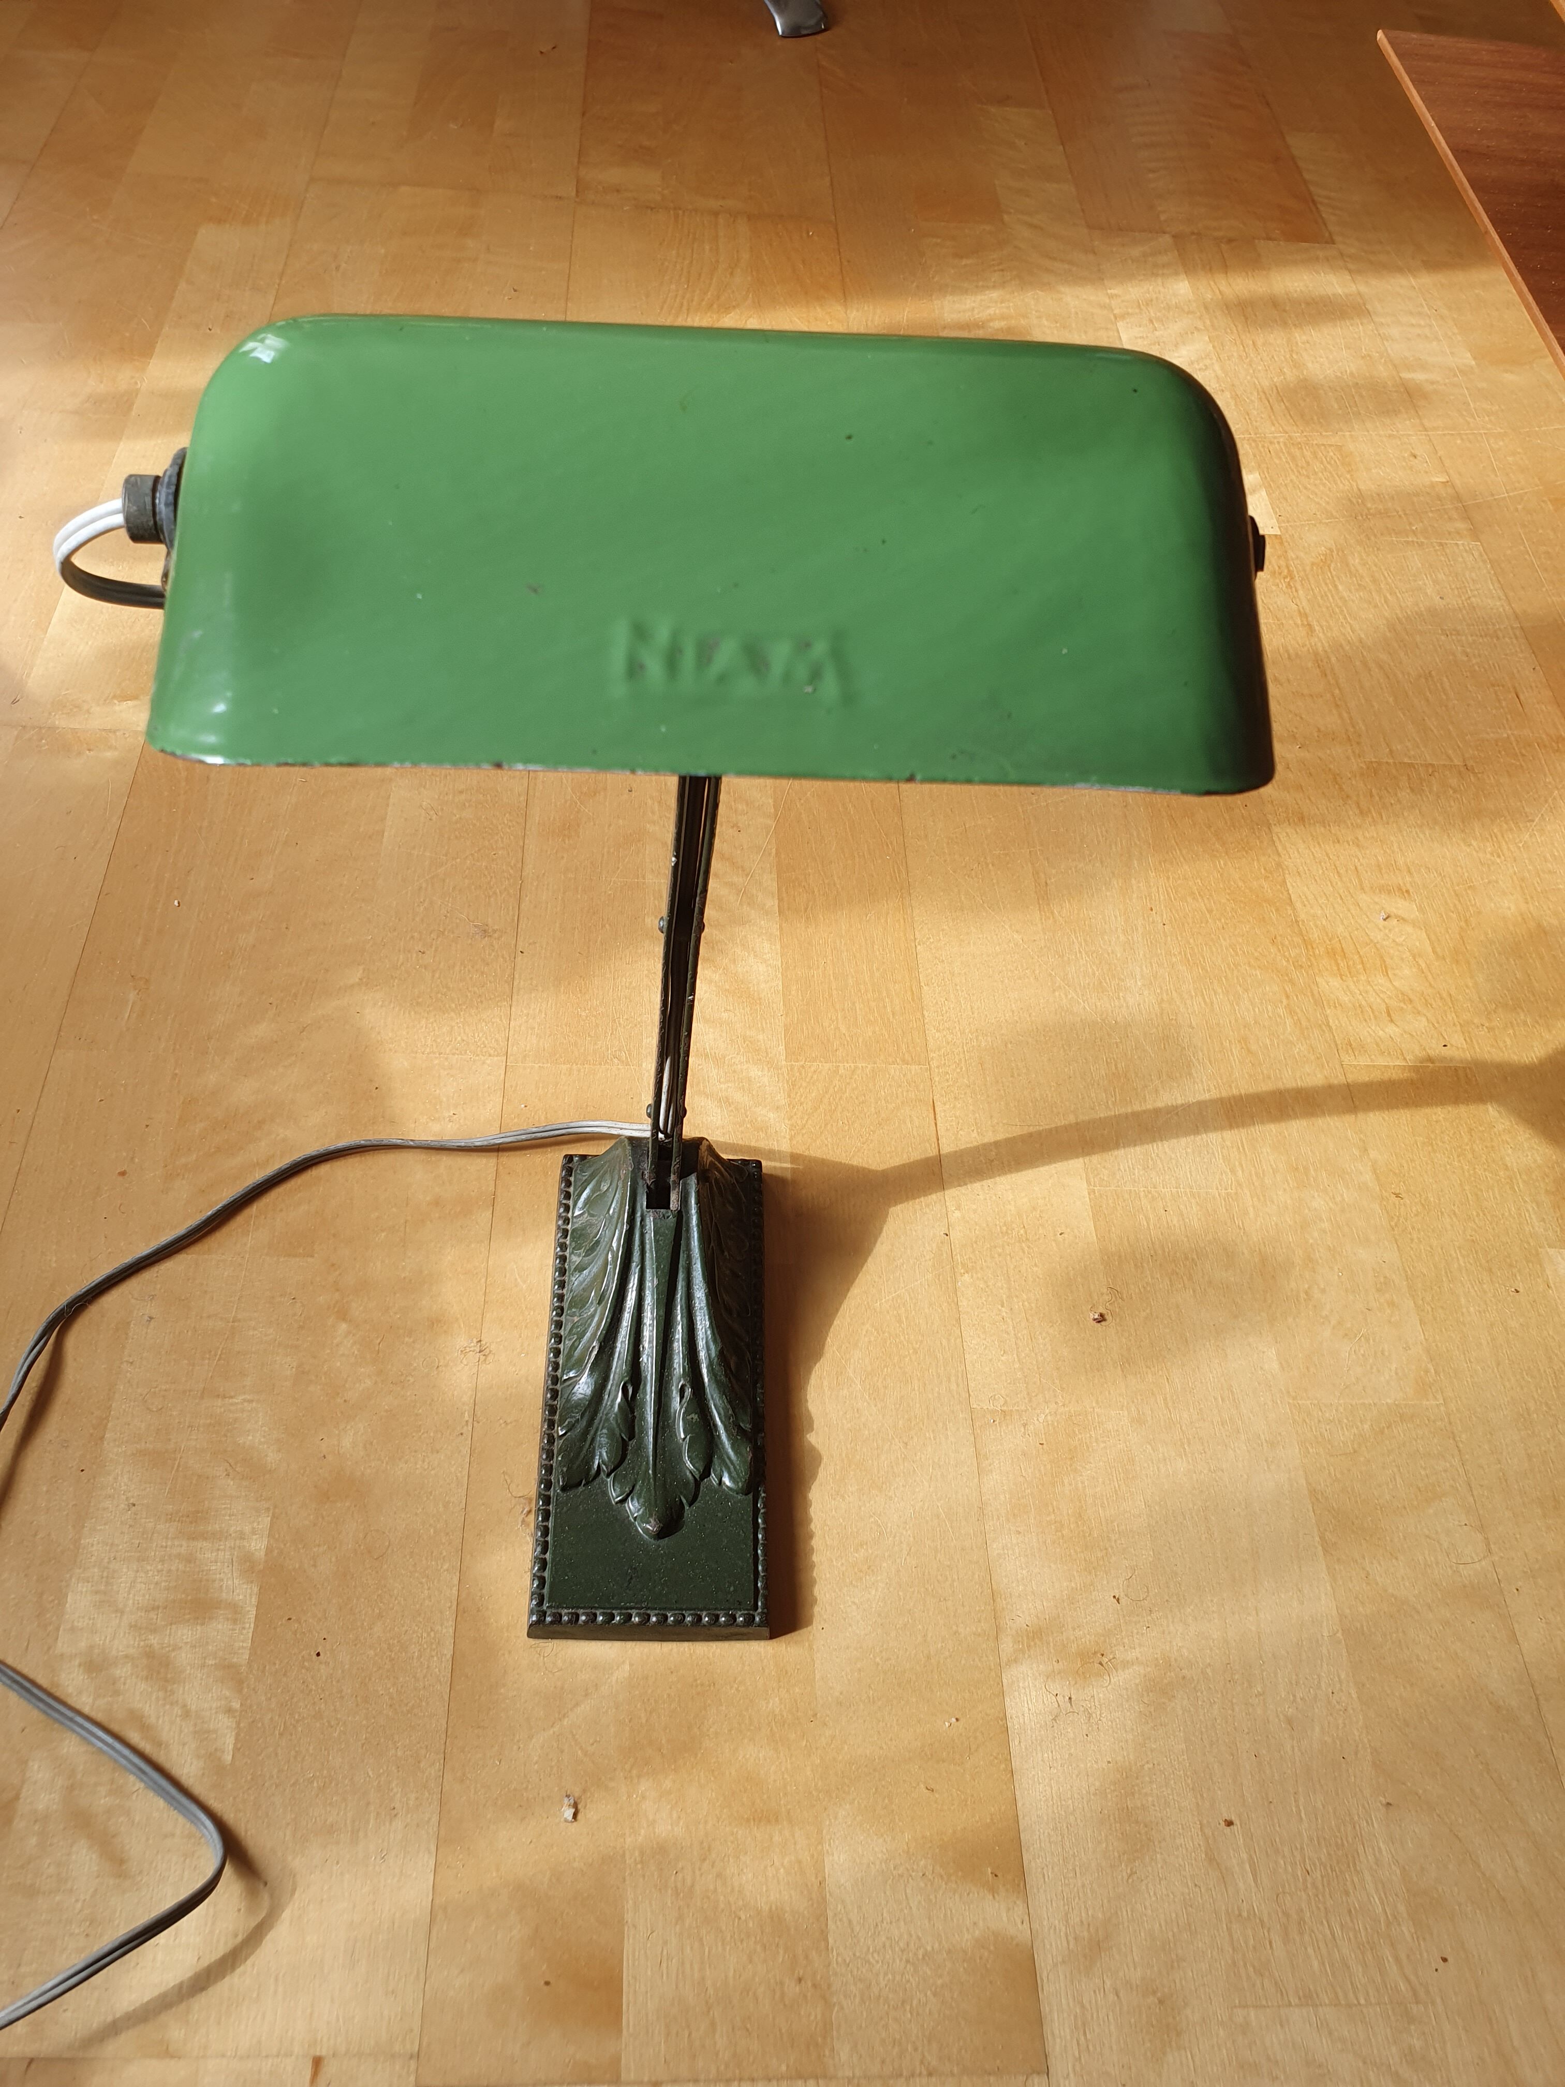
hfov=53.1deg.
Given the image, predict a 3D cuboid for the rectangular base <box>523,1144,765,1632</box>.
[{"bbox_3d":[-0.048,0.119,0.610,0.088,0.055,0.203,2,53,-5],"label":"rectangular base"}]

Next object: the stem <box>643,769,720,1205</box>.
[{"bbox_3d":[-0.034,-0.029,0.517,0.016,0.300,0.050,3,60,-6],"label":"stem"}]

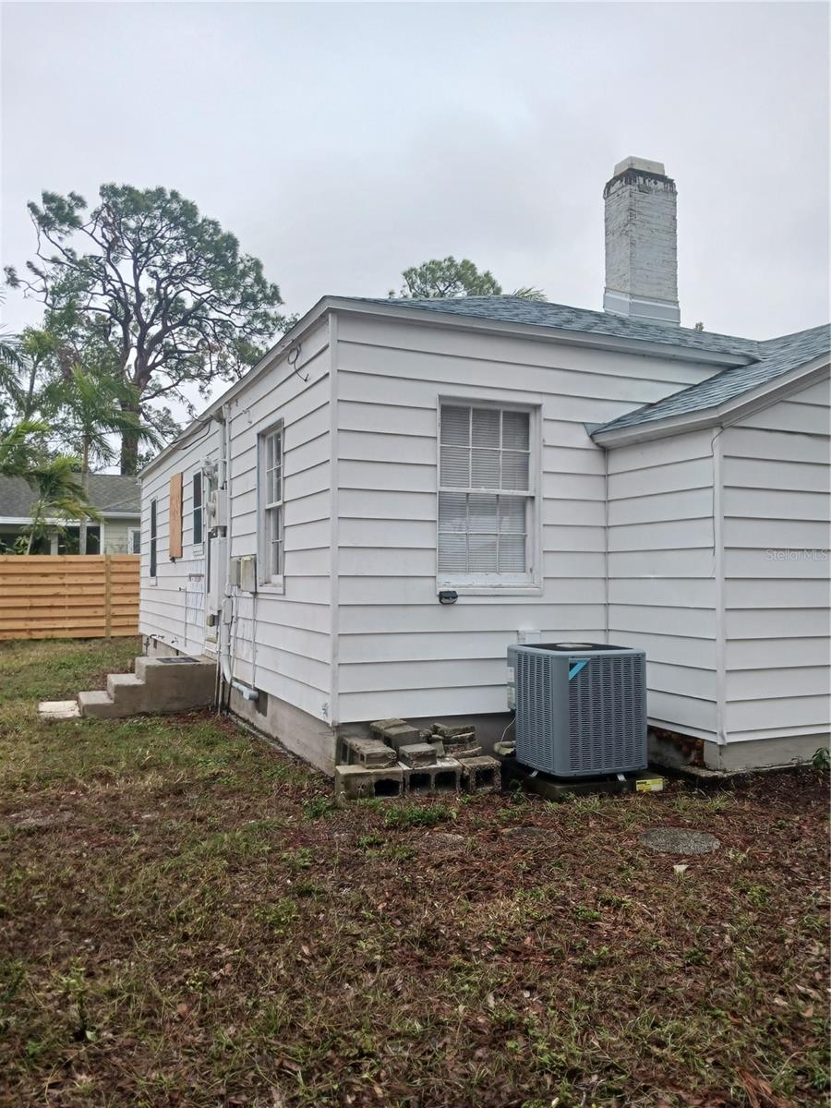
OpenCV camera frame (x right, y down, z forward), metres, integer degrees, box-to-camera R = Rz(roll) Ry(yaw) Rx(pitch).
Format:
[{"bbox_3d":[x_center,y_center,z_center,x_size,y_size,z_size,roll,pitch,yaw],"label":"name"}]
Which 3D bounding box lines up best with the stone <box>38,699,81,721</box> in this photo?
[{"bbox_3d":[-3.809,1.689,9.251,0.415,0.060,1.080,1,-2,-24],"label":"stone"}]

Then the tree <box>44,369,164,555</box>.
[{"bbox_3d":[-8.188,-1.371,22.269,2.800,6.905,2.800,1,-2,-24],"label":"tree"}]

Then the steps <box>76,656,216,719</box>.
[{"bbox_3d":[-3.025,1.463,9.701,1.382,0.516,1.040,1,-2,-24],"label":"steps"}]

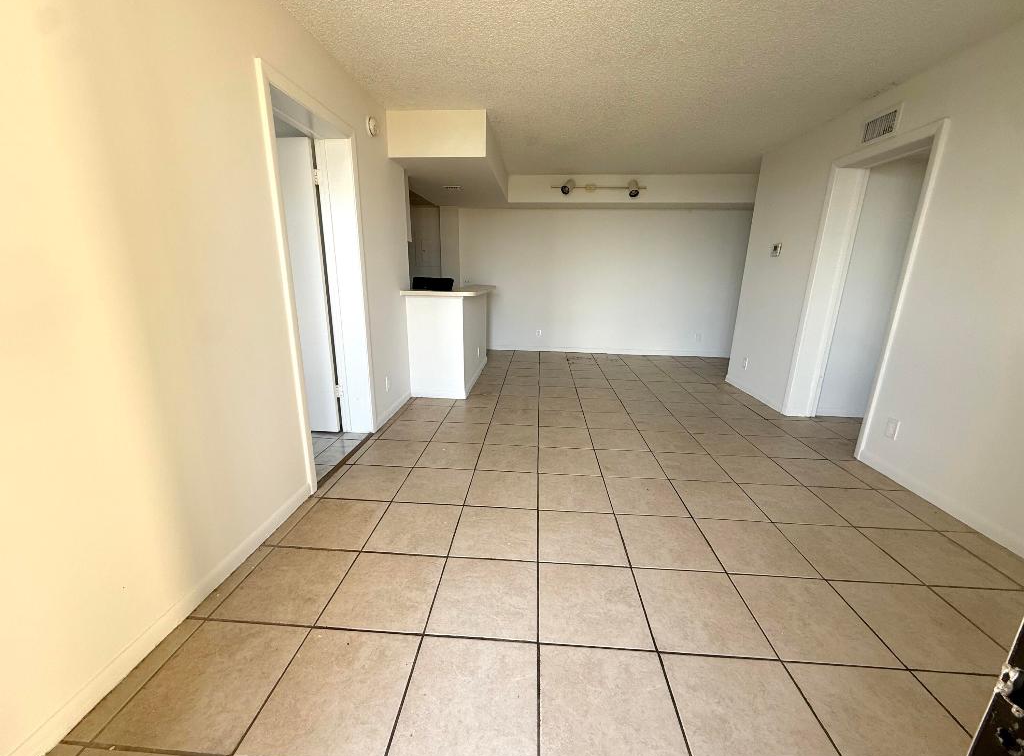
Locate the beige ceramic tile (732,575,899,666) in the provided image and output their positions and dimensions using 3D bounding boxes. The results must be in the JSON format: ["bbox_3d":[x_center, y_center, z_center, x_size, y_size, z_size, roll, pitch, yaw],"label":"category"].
[{"bbox_3d":[1.120,0.912,1.581,0.402,0.012,0.402,2,15,3],"label":"beige ceramic tile"}]

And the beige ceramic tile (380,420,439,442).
[{"bbox_3d":[-0.797,0.421,3.270,0.399,0.012,0.402,2,15,3],"label":"beige ceramic tile"}]

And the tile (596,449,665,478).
[{"bbox_3d":[0.797,0.587,2.793,0.402,0.010,0.402,2,15,3],"label":"tile"}]

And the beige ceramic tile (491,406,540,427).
[{"bbox_3d":[0.038,0.344,3.615,0.399,0.012,0.402,2,15,3],"label":"beige ceramic tile"}]

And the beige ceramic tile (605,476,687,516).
[{"bbox_3d":[0.771,0.691,2.400,0.402,0.010,0.402,2,15,3],"label":"beige ceramic tile"}]

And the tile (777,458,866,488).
[{"bbox_3d":[2.009,0.627,2.718,0.402,0.012,0.402,2,15,3],"label":"tile"}]

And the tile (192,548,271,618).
[{"bbox_3d":[-1.147,0.839,1.722,0.065,0.012,0.403,2,15,3],"label":"tile"}]

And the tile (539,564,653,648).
[{"bbox_3d":[0.308,0.882,1.626,0.399,0.012,0.402,2,15,3],"label":"tile"}]

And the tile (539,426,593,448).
[{"bbox_3d":[0.418,0.466,3.208,0.402,0.012,0.402,2,15,3],"label":"tile"}]

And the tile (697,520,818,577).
[{"bbox_3d":[1.147,0.808,1.978,0.402,0.012,0.402,2,15,3],"label":"tile"}]

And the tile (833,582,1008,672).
[{"bbox_3d":[1.525,0.927,1.559,0.402,0.012,0.402,2,15,3],"label":"tile"}]

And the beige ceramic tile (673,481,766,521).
[{"bbox_3d":[1.170,0.700,2.364,0.399,0.012,0.402,2,15,3],"label":"beige ceramic tile"}]

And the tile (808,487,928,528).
[{"bbox_3d":[1.992,0.733,2.329,0.403,0.012,0.403,2,15,3],"label":"tile"}]

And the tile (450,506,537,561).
[{"bbox_3d":[-0.068,0.766,2.049,0.402,0.012,0.402,2,15,3],"label":"tile"}]

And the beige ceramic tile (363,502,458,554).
[{"bbox_3d":[-0.472,0.751,2.071,0.402,0.012,0.402,2,15,3],"label":"beige ceramic tile"}]

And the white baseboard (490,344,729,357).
[{"bbox_3d":[1.446,-0.402,6.359,3.771,0.083,0.015,2,15,3],"label":"white baseboard"}]

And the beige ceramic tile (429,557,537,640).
[{"bbox_3d":[-0.095,0.871,1.654,0.402,0.012,0.402,2,15,3],"label":"beige ceramic tile"}]

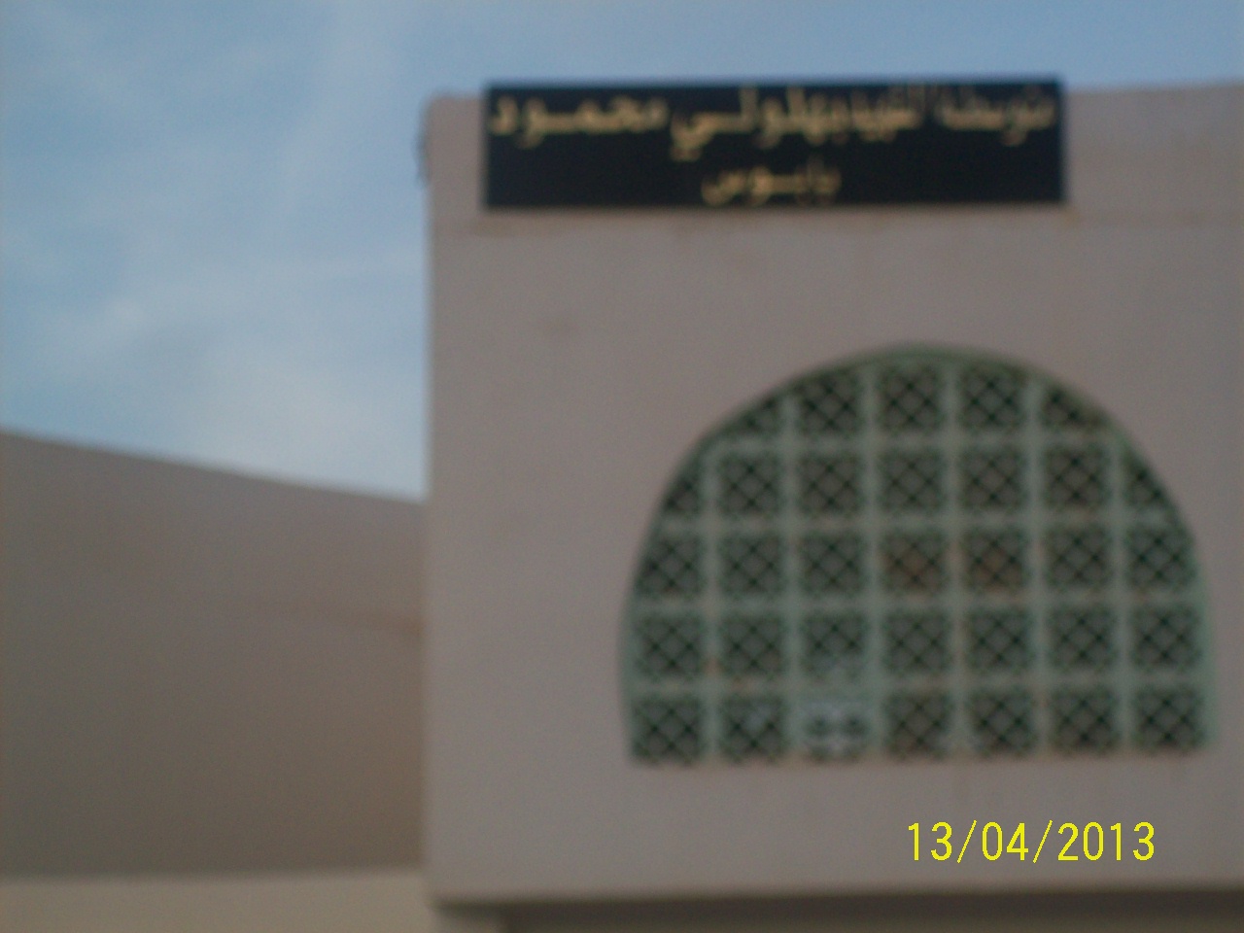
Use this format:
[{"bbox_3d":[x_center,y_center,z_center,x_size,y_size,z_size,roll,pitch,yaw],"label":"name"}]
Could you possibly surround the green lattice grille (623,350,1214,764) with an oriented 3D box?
[{"bbox_3d":[1.020,0.307,13.636,2.040,1.461,0.100,-1,-12,3],"label":"green lattice grille"}]

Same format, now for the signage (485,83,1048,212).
[{"bbox_3d":[0.537,-1.144,13.870,2.054,0.460,0.050,-1,-12,3],"label":"signage"}]

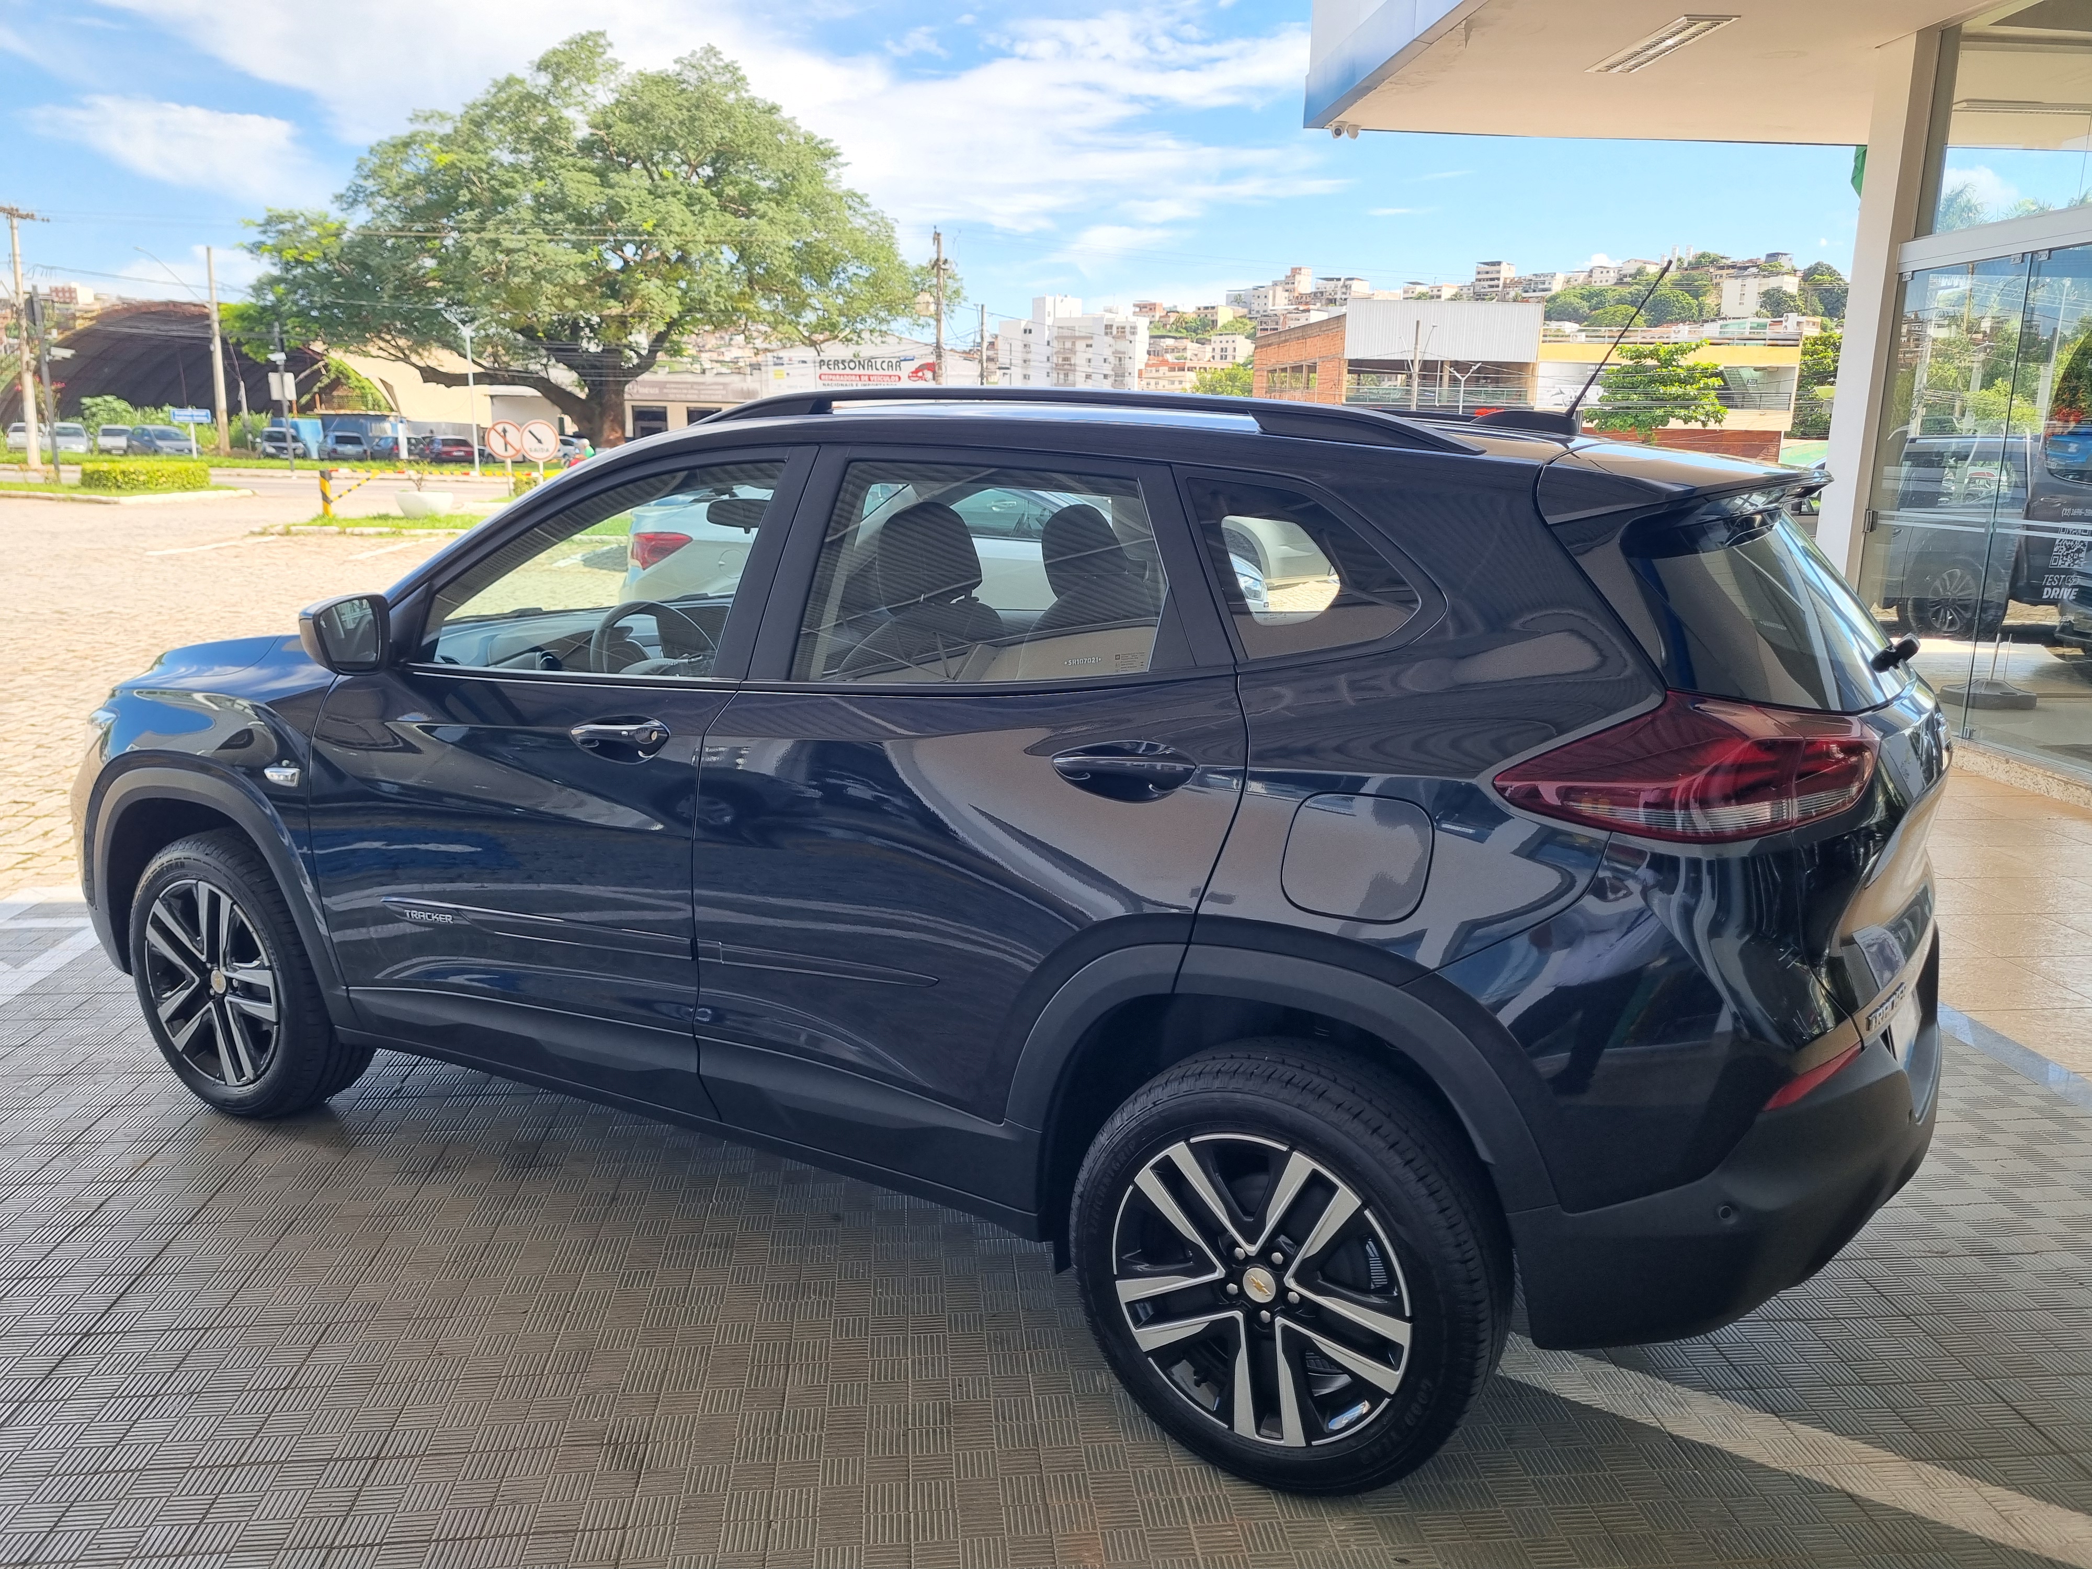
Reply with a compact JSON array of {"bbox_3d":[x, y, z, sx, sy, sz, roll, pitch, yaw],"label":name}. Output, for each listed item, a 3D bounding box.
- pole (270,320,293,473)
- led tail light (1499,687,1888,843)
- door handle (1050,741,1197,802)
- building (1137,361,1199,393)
[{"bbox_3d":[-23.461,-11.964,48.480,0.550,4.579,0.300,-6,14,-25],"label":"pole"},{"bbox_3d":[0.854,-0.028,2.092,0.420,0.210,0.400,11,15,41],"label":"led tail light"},{"bbox_3d":[0.114,-0.020,2.257,0.235,0.080,0.055,8,15,29],"label":"door handle"},{"bbox_3d":[28.009,-89.874,352.002,13.500,9.236,11.000,2,12,4],"label":"building"}]

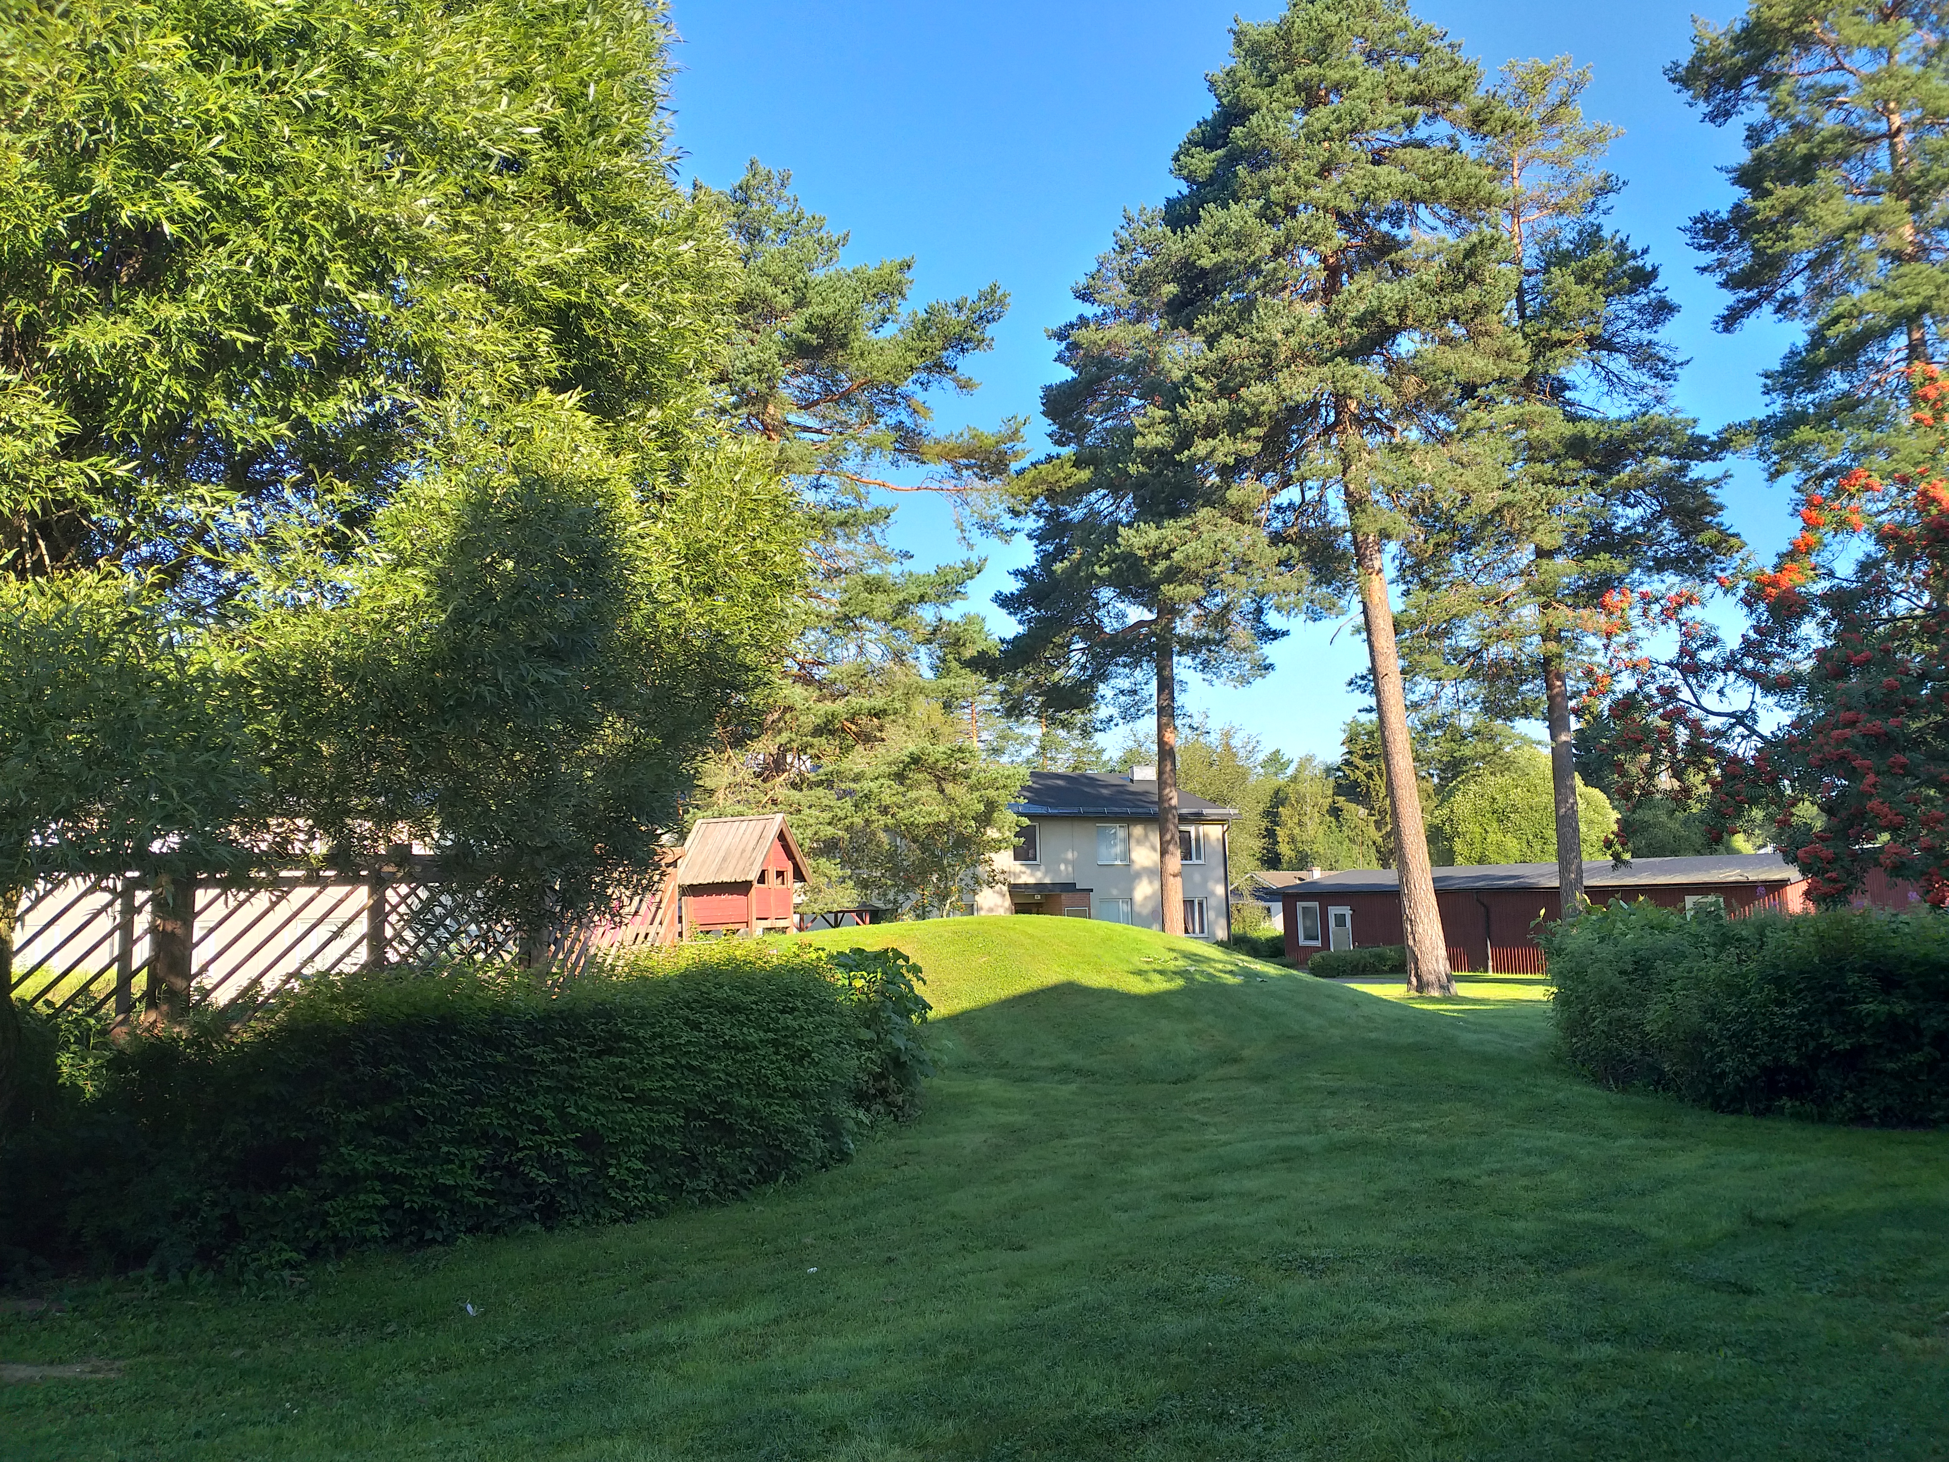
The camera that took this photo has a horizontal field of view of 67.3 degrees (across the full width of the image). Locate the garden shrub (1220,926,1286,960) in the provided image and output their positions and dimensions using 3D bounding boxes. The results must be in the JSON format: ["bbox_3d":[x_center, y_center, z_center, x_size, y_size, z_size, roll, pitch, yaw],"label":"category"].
[{"bbox_3d":[9.861,7.564,51.946,2.800,1.150,1.400,2,-8,-27],"label":"garden shrub"}]

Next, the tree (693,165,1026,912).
[{"bbox_3d":[-2.818,-3.622,32.156,8.200,18.673,8.000,-1,-7,0],"label":"tree"}]

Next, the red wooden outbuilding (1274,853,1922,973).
[{"bbox_3d":[17.919,5.461,43.806,6.800,3.177,19.200,2,-8,-27],"label":"red wooden outbuilding"}]

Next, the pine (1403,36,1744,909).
[{"bbox_3d":[13.047,-4.911,32.267,7.600,21.171,7.200,-1,-7,0],"label":"pine"}]

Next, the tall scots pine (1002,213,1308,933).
[{"bbox_3d":[4.531,-3.572,36.662,7.600,19.715,7.200,-1,-7,0],"label":"tall scots pine"}]

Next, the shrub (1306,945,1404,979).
[{"bbox_3d":[10.800,6.429,40.800,3.200,0.950,1.300,1,-7,-20],"label":"shrub"}]

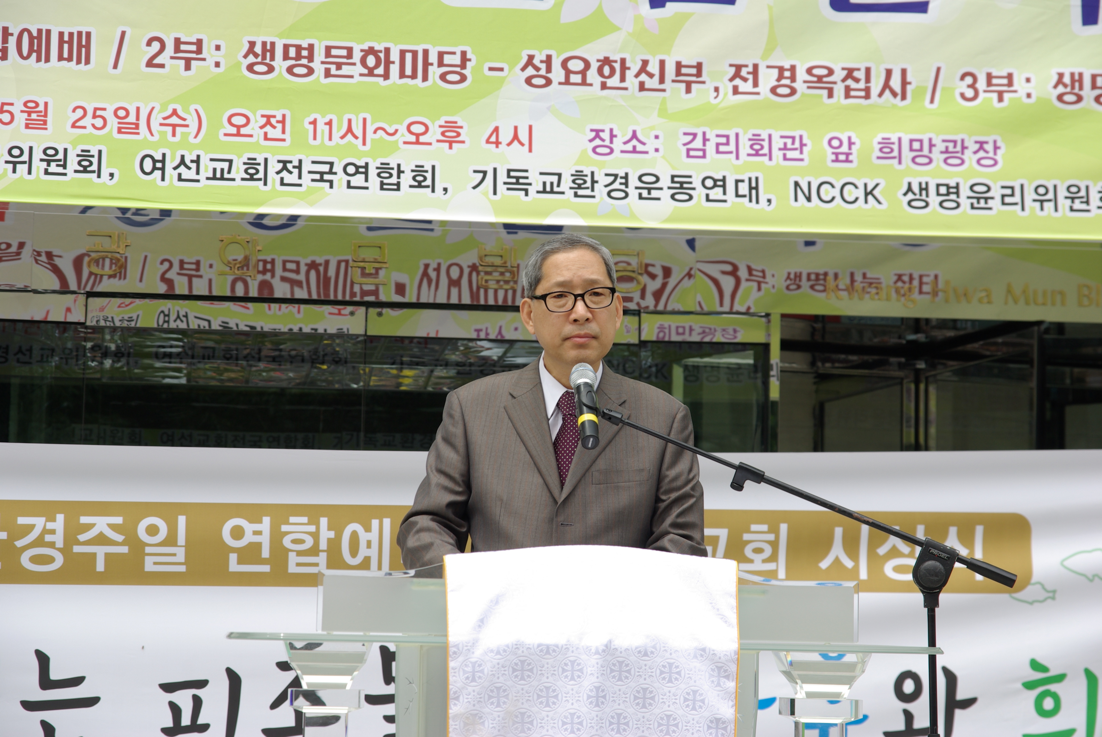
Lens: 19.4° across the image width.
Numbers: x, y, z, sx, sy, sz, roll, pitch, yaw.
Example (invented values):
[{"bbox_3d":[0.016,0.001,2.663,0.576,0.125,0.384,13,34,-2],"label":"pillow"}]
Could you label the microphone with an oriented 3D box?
[{"bbox_3d":[0.065,0.070,5.875,0.050,0.050,0.225,-2,34,-3],"label":"microphone"}]

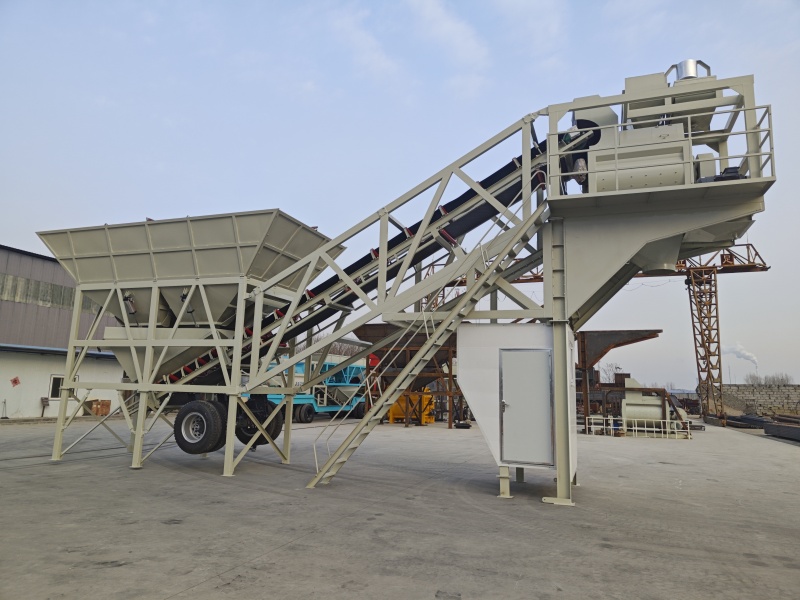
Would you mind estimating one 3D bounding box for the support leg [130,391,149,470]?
[{"bbox_3d":[-5.415,2.703,11.572,0.192,1.533,0.192,-2,-10,20],"label":"support leg"}]

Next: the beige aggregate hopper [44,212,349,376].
[{"bbox_3d":[-4.913,0.230,13.009,6.379,3.351,3.088,-2,-10,20],"label":"beige aggregate hopper"}]

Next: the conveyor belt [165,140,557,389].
[{"bbox_3d":[-0.889,-0.283,11.660,9.988,0.526,1.114,-32,-18,12],"label":"conveyor belt"}]

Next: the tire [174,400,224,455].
[{"bbox_3d":[-4.021,2.559,11.079,1.033,1.033,0.284,-2,-10,20],"label":"tire"}]

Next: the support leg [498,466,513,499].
[{"bbox_3d":[1.740,3.014,9.193,0.213,0.475,0.213,-2,-10,20],"label":"support leg"}]

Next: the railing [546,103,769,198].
[{"bbox_3d":[4.060,-2.236,8.914,3.200,1.124,0.607,-2,-10,20],"label":"railing"}]

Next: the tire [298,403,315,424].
[{"bbox_3d":[-4.965,6.034,29.550,0.284,1.033,1.033,-3,-11,26],"label":"tire"}]

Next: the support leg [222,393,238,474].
[{"bbox_3d":[-3.301,2.630,10.821,0.192,1.530,0.192,-2,-10,20],"label":"support leg"}]

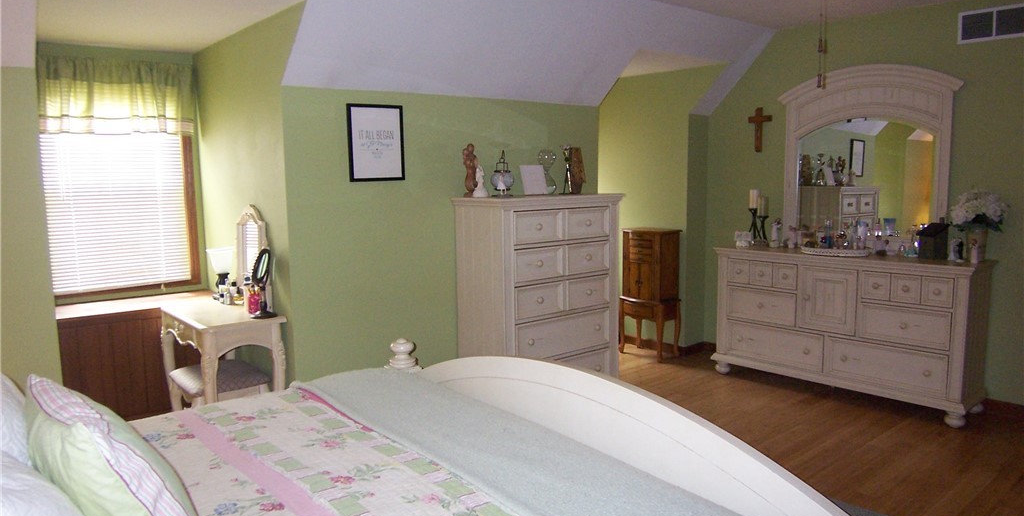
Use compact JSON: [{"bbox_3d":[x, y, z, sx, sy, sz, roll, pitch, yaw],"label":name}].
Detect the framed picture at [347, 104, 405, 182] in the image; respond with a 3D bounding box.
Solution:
[{"bbox_3d":[-0.720,-0.615,3.651,0.335,0.406,0.021,-7,8,-39],"label":"framed picture"}]

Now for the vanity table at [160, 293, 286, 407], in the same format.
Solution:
[{"bbox_3d":[-1.560,0.680,3.712,0.405,0.776,0.770,-6,8,-40],"label":"vanity table"}]

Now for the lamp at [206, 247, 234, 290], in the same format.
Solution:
[{"bbox_3d":[-1.706,0.110,3.991,0.158,0.300,0.158,-6,8,-40],"label":"lamp"}]

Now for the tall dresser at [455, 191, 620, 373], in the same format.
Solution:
[{"bbox_3d":[0.187,0.306,4.219,0.975,1.370,0.480,-6,8,-38],"label":"tall dresser"}]

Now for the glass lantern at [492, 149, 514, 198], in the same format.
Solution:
[{"bbox_3d":[-0.058,-0.497,4.050,0.137,0.269,0.133,-1,7,0],"label":"glass lantern"}]

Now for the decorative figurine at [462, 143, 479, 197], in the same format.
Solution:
[{"bbox_3d":[-0.241,-0.514,3.944,0.088,0.315,0.080,-6,8,-40],"label":"decorative figurine"}]

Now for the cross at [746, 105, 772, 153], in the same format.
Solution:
[{"bbox_3d":[1.885,-0.974,5.182,0.021,0.339,0.198,-7,8,-39],"label":"cross"}]

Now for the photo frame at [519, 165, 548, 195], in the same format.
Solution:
[{"bbox_3d":[0.131,-0.475,4.201,0.180,0.187,0.027,-6,-4,-42],"label":"photo frame"}]

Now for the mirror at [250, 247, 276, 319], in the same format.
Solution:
[{"bbox_3d":[-1.284,0.127,3.531,0.140,0.355,0.155,-6,8,-40],"label":"mirror"}]

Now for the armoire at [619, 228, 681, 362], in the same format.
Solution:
[{"bbox_3d":[1.139,0.292,5.615,0.290,1.035,0.445,-7,8,-39],"label":"armoire"}]

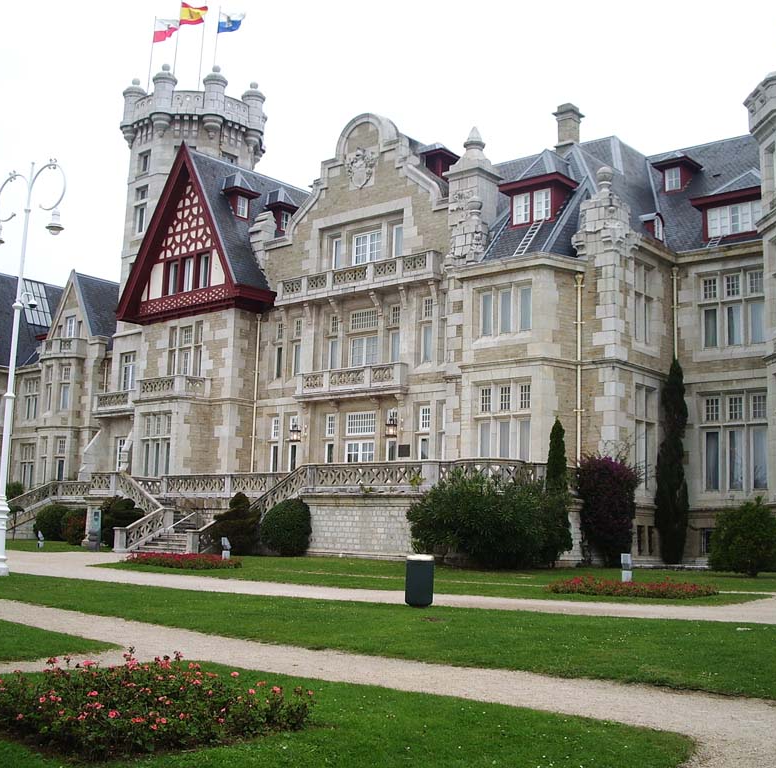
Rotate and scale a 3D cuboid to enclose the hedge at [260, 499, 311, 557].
[{"bbox_3d":[-3.831,5.345,38.700,1.850,2.100,1.850,2,-8,0],"label":"hedge"}]

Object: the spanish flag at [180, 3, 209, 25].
[{"bbox_3d":[-11.759,-22.400,62.600,1.750,1.350,0.450,4,-9,-12],"label":"spanish flag"}]

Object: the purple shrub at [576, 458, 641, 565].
[{"bbox_3d":[7.283,4.178,34.200,2.050,3.700,1.950,-5,-11,40],"label":"purple shrub"}]

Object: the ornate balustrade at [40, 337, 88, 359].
[{"bbox_3d":[-20.388,-2.013,64.289,3.400,1.330,1.400,-5,-11,40],"label":"ornate balustrade"}]

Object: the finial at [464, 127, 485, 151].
[{"bbox_3d":[3.530,-10.009,42.231,0.800,1.030,0.800,2,-8,0],"label":"finial"}]

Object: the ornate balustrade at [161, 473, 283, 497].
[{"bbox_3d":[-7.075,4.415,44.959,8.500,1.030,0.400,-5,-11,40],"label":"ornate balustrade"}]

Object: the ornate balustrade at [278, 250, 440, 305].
[{"bbox_3d":[-1.463,-4.457,45.017,9.190,1.130,0.650,-5,-11,40],"label":"ornate balustrade"}]

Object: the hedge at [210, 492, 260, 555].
[{"bbox_3d":[-5.520,5.103,37.779,1.800,2.210,1.800,2,-8,0],"label":"hedge"}]

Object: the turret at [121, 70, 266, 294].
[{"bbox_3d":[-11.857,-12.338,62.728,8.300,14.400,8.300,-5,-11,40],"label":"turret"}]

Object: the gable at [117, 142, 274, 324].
[{"bbox_3d":[-9.510,-7.486,51.320,9.110,8.700,2.200,-5,-11,40],"label":"gable"}]

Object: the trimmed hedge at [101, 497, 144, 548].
[{"bbox_3d":[-11.742,6.149,45.965,2.000,2.350,2.000,-5,-11,40],"label":"trimmed hedge"}]

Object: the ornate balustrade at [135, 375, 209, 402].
[{"bbox_3d":[-11.565,0.409,55.532,4.100,1.280,1.550,-5,-11,40],"label":"ornate balustrade"}]

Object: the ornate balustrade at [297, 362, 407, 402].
[{"bbox_3d":[-1.632,-0.026,45.237,5.600,1.200,1.050,-5,-11,40],"label":"ornate balustrade"}]

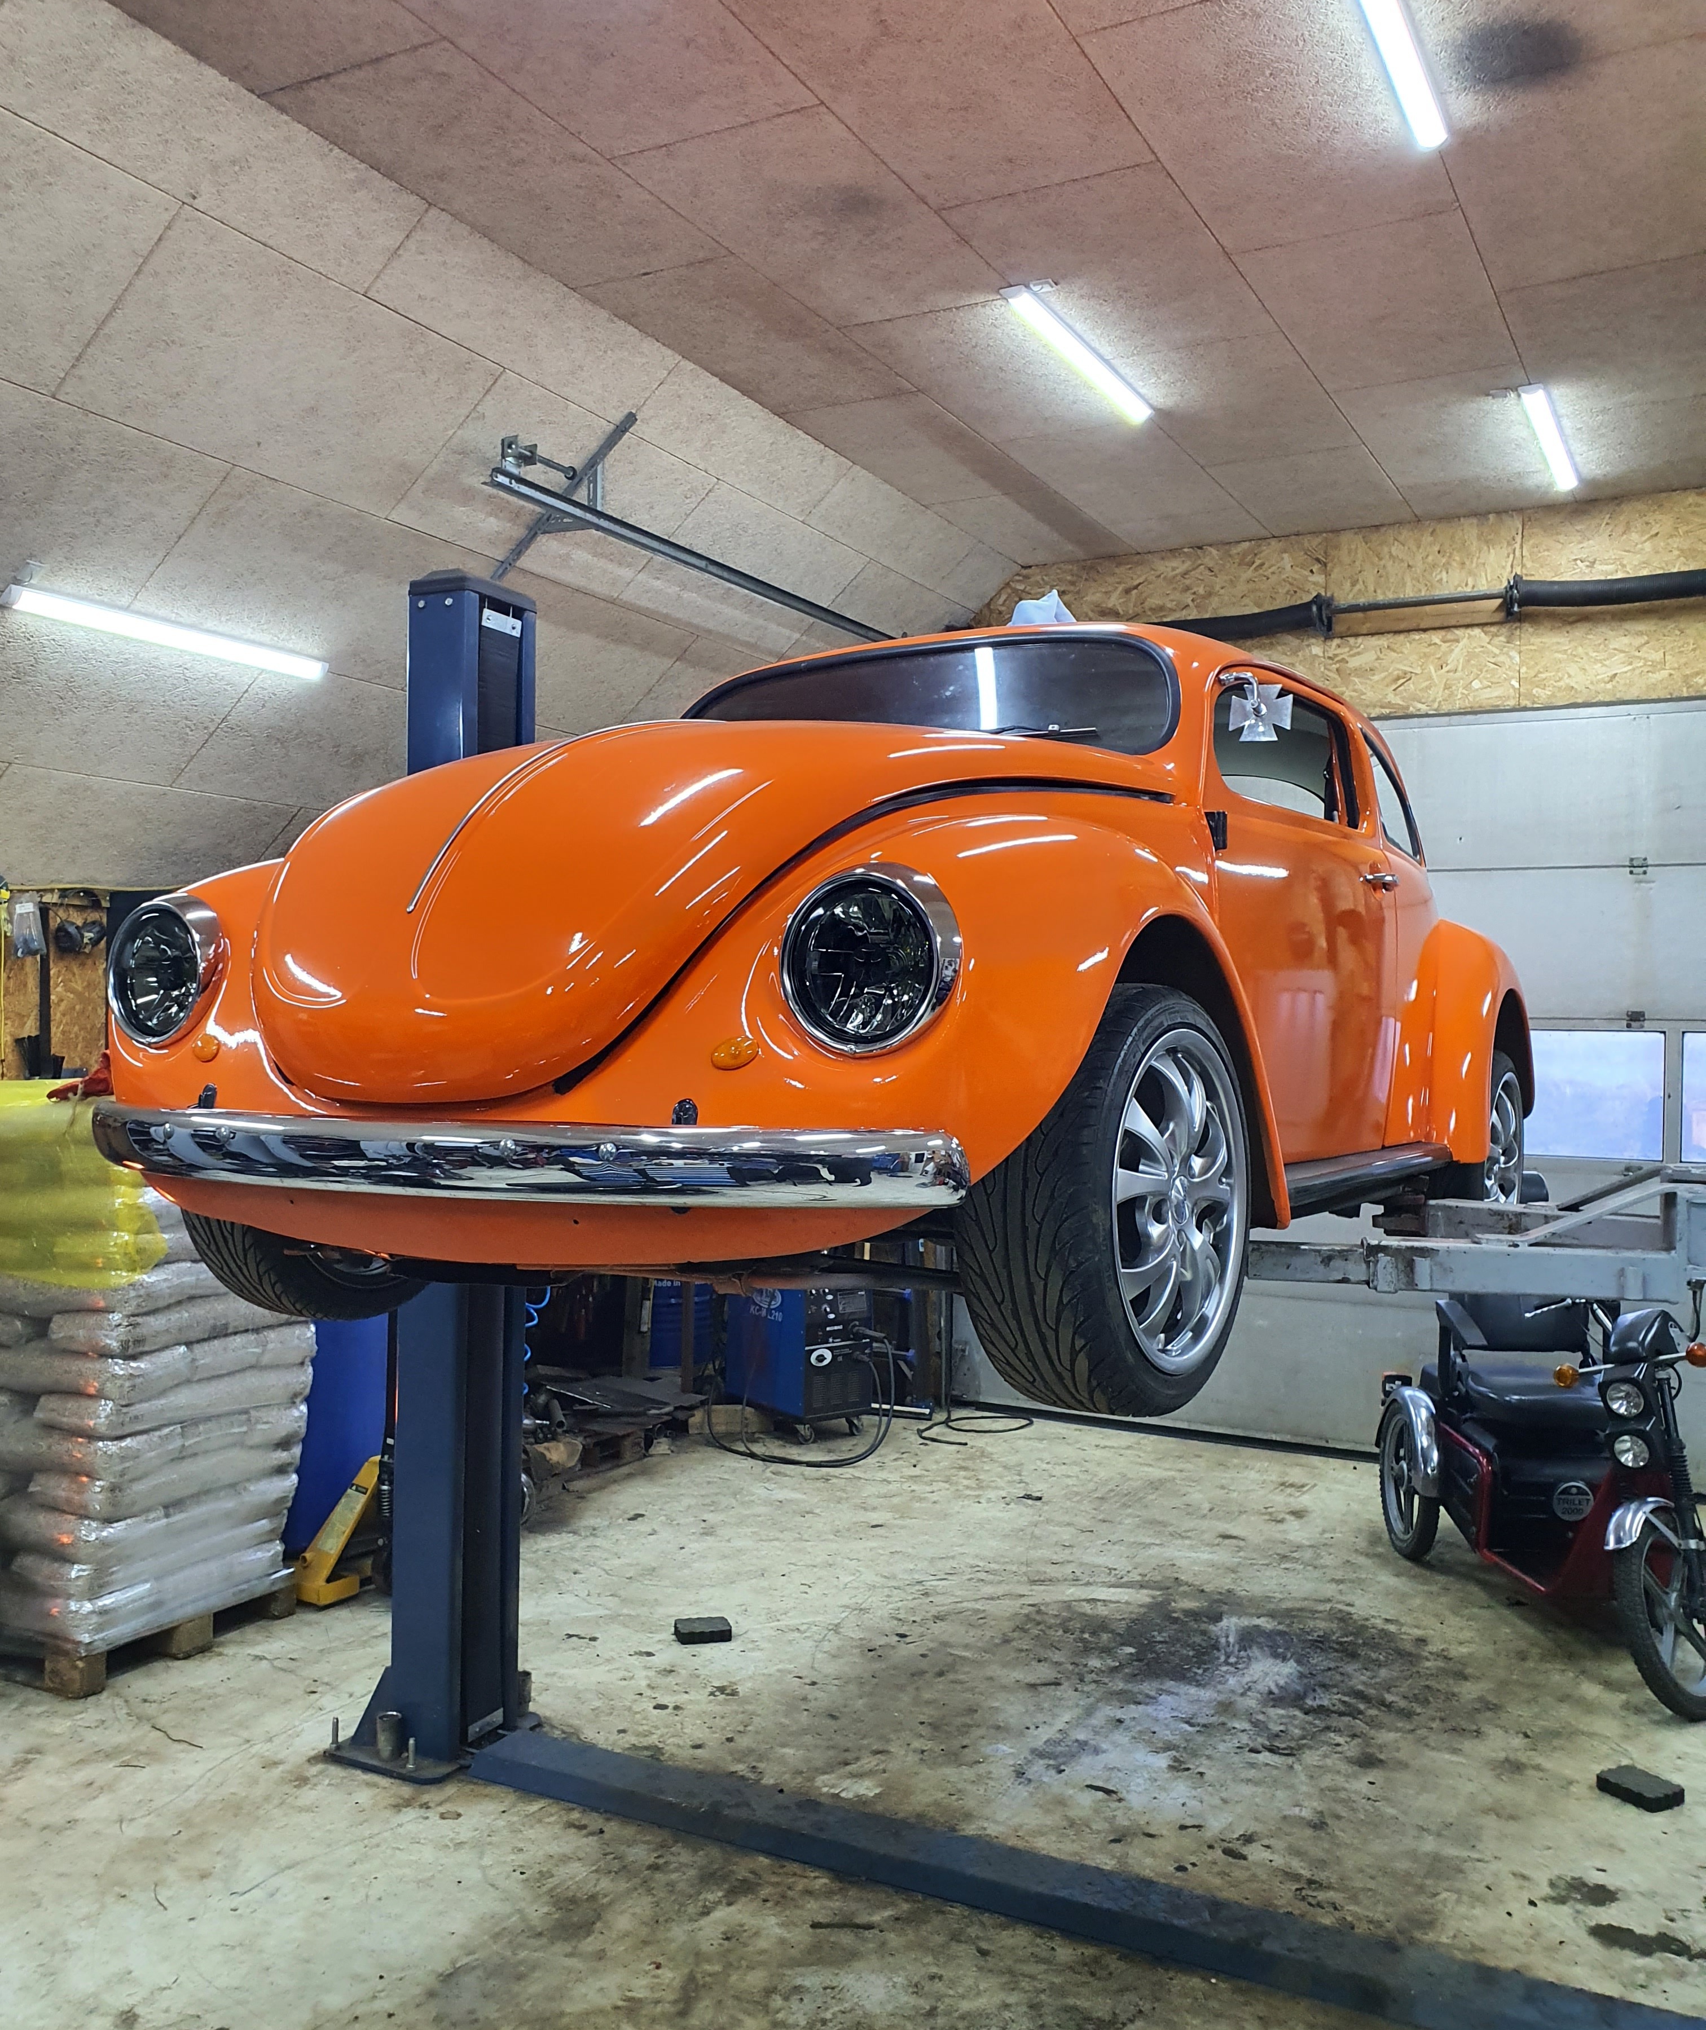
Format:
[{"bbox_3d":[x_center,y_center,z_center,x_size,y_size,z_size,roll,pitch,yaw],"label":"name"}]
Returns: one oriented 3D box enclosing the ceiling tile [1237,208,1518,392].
[{"bbox_3d":[1.589,-2.114,5.094,0.609,0.040,1.193,1,1,28],"label":"ceiling tile"}]

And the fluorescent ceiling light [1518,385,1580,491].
[{"bbox_3d":[2.499,-2.034,6.106,0.075,0.060,1.170,1,0,28],"label":"fluorescent ceiling light"}]

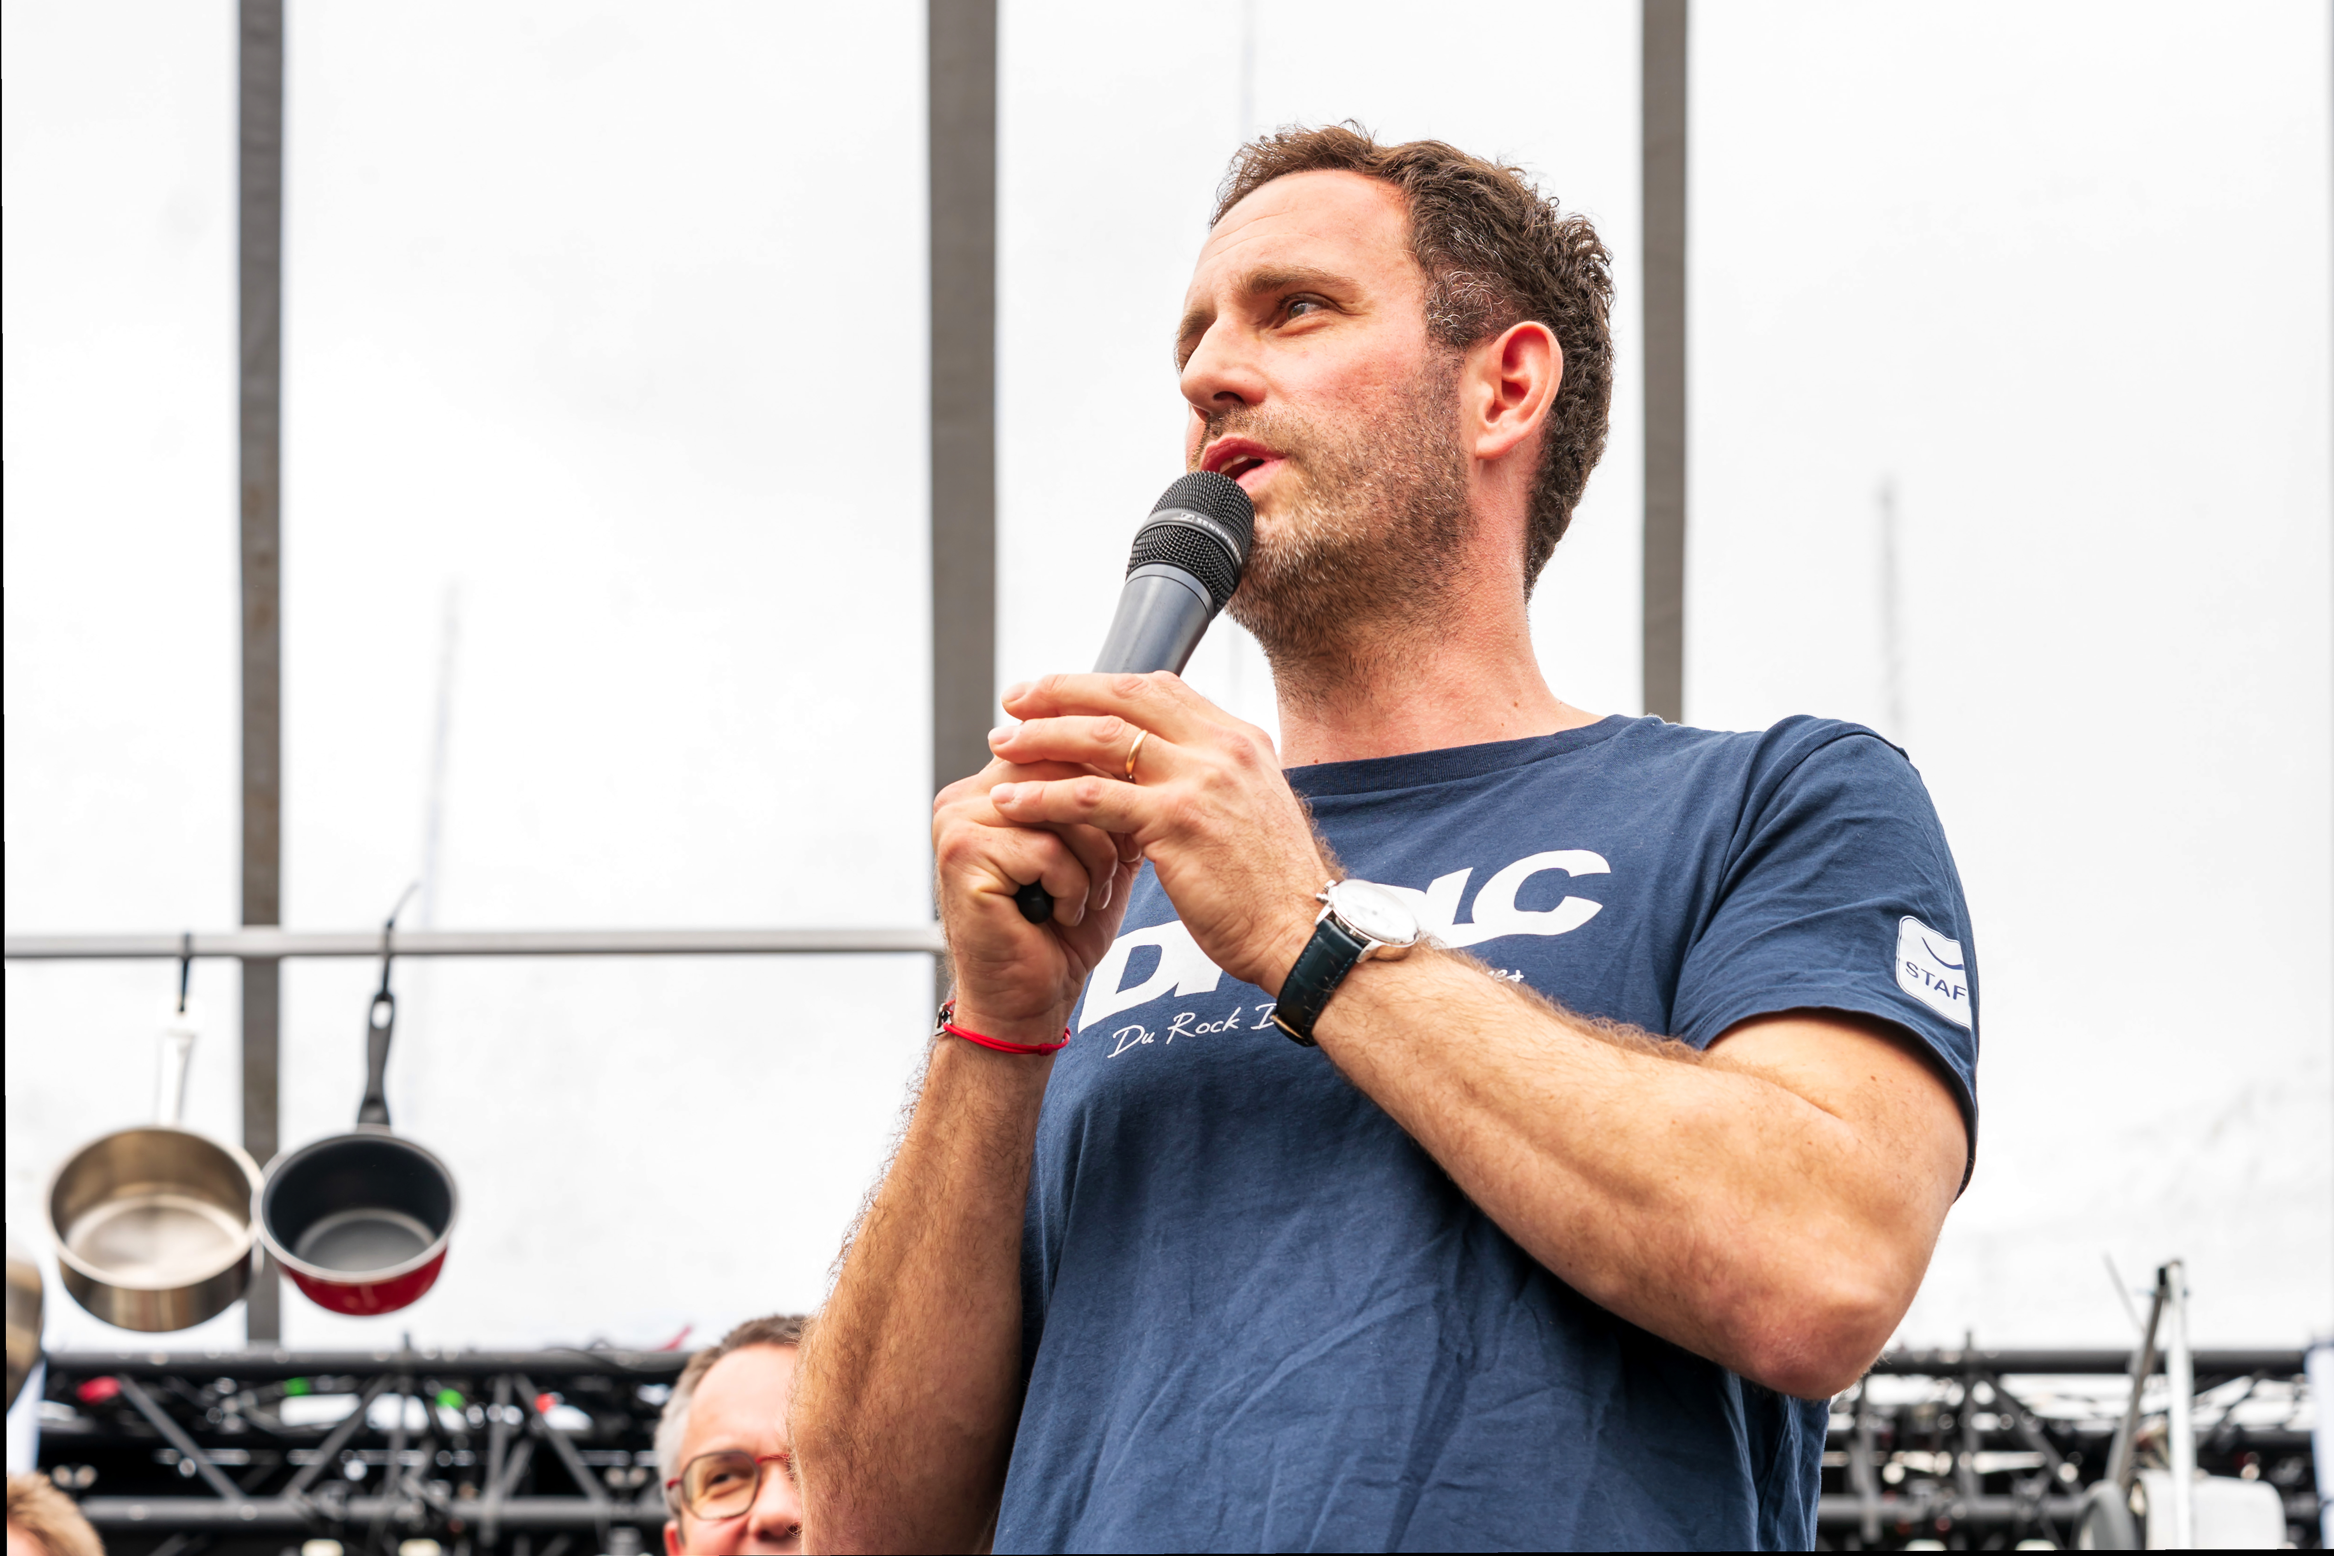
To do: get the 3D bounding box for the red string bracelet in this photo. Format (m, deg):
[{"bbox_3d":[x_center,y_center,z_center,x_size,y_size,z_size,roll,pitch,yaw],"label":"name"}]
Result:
[{"bbox_3d":[-0.070,0.106,1.770,0.060,0.014,0.048,7,24,-6],"label":"red string bracelet"}]

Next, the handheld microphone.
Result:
[{"bbox_3d":[-0.018,-0.035,1.798,0.050,0.238,0.050,-6,-44,34],"label":"handheld microphone"}]

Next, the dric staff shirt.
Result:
[{"bbox_3d":[0.108,0.297,1.775,0.490,0.680,0.280,-13,-23,35],"label":"dric staff shirt"}]

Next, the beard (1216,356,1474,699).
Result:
[{"bbox_3d":[0.050,-0.126,1.885,0.110,0.135,0.145,23,-31,-36],"label":"beard"}]

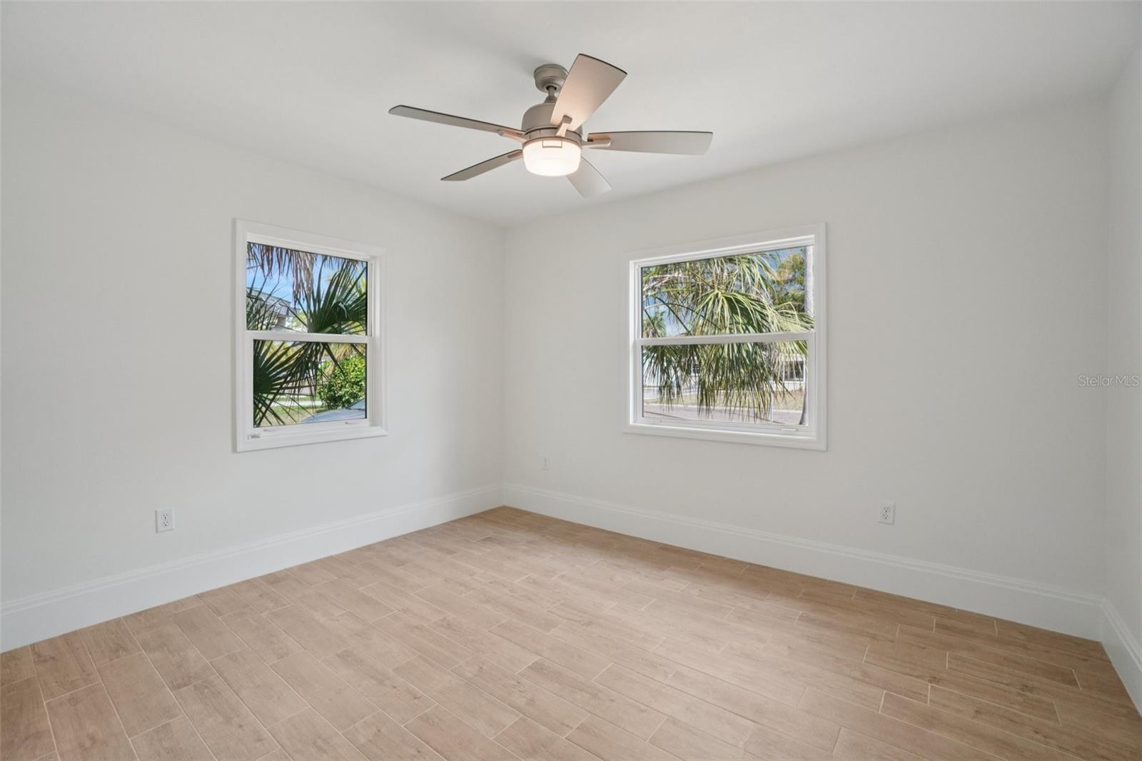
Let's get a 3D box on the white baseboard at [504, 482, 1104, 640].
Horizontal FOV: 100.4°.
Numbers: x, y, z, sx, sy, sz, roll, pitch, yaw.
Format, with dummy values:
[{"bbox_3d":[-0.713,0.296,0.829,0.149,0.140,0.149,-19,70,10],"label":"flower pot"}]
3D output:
[{"bbox_3d":[0.882,1.038,3.165,3.640,0.203,0.022,1,1,36],"label":"white baseboard"}]

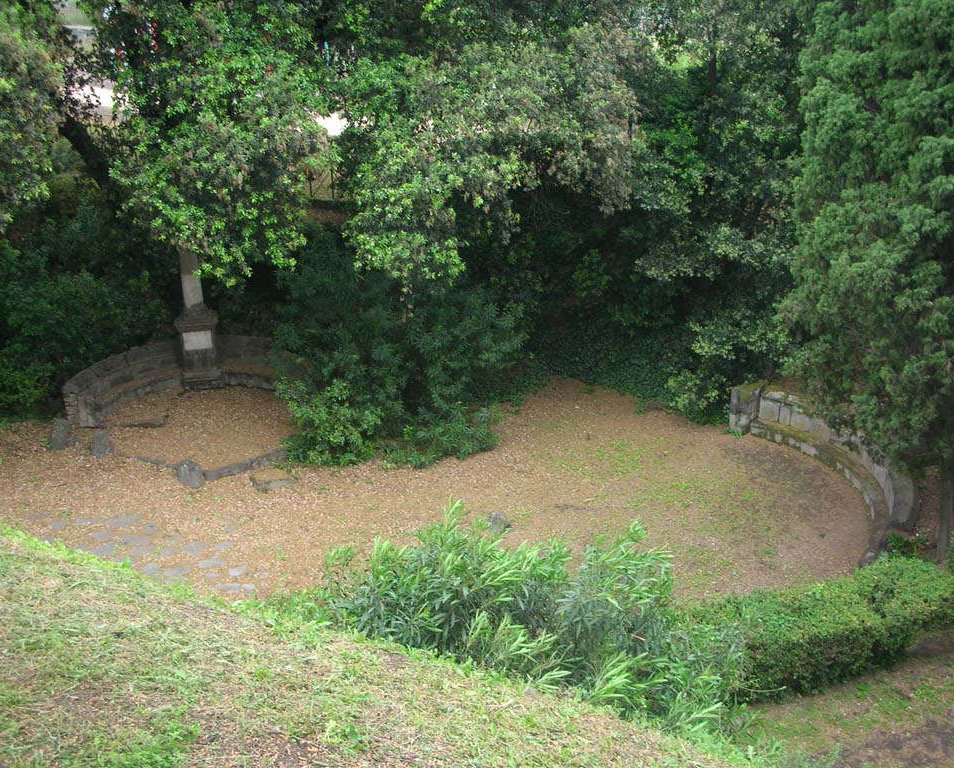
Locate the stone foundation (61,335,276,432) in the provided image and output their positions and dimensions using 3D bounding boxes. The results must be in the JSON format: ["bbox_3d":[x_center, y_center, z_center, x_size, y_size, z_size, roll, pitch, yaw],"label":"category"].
[{"bbox_3d":[-7.313,-0.180,27.447,6.489,1.133,3.399,-6,21,-17],"label":"stone foundation"}]

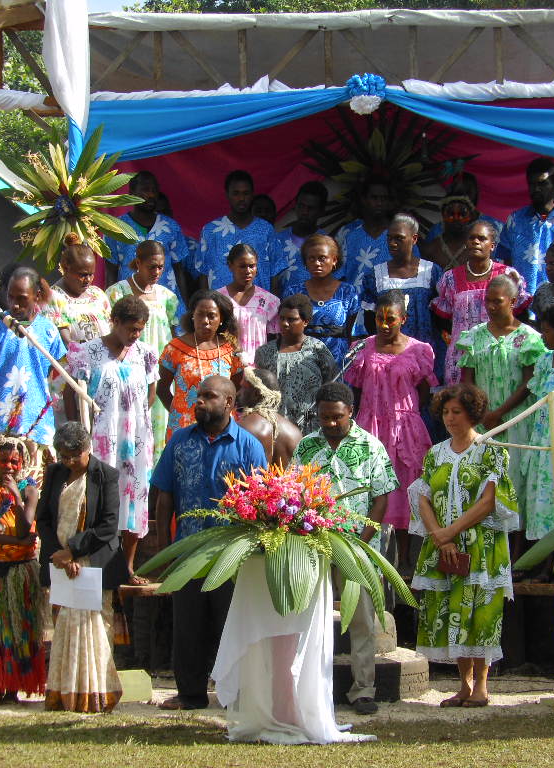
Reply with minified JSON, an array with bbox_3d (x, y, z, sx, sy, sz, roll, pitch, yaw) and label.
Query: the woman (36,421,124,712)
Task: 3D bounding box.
[{"bbox_3d":[-1.009,0.932,21.300,0.440,1.490,0.360,0,0,10],"label":"woman"}]

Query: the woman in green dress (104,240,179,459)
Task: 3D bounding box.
[{"bbox_3d":[-0.764,-0.025,23.700,0.500,1.580,0.340,0,0,-17],"label":"woman in green dress"}]

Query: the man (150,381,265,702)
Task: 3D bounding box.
[{"bbox_3d":[-0.341,0.802,21.100,0.520,1.700,0.340,0,0,20],"label":"man"}]

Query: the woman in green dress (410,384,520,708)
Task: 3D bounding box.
[{"bbox_3d":[0.939,0.813,21.000,0.510,1.610,0.360,0,0,23],"label":"woman in green dress"}]

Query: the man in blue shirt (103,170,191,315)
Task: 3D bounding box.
[{"bbox_3d":[-0.761,-0.404,24.500,0.500,1.700,0.330,0,0,-3],"label":"man in blue shirt"}]

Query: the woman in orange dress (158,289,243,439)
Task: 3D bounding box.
[{"bbox_3d":[-0.418,0.276,22.800,0.470,1.600,0.340,0,0,0],"label":"woman in orange dress"}]

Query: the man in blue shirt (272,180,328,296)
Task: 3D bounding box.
[{"bbox_3d":[0.158,-0.380,24.900,0.490,1.670,0.330,0,0,11],"label":"man in blue shirt"}]

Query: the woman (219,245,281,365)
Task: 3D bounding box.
[{"bbox_3d":[-0.162,-0.013,23.700,0.470,1.560,0.320,0,0,-9],"label":"woman"}]

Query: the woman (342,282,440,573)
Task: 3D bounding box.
[{"bbox_3d":[0.612,0.270,22.500,0.500,1.560,0.320,0,0,7],"label":"woman"}]

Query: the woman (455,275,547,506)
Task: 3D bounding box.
[{"bbox_3d":[1.243,0.194,23.100,0.480,1.600,0.340,0,0,12],"label":"woman"}]

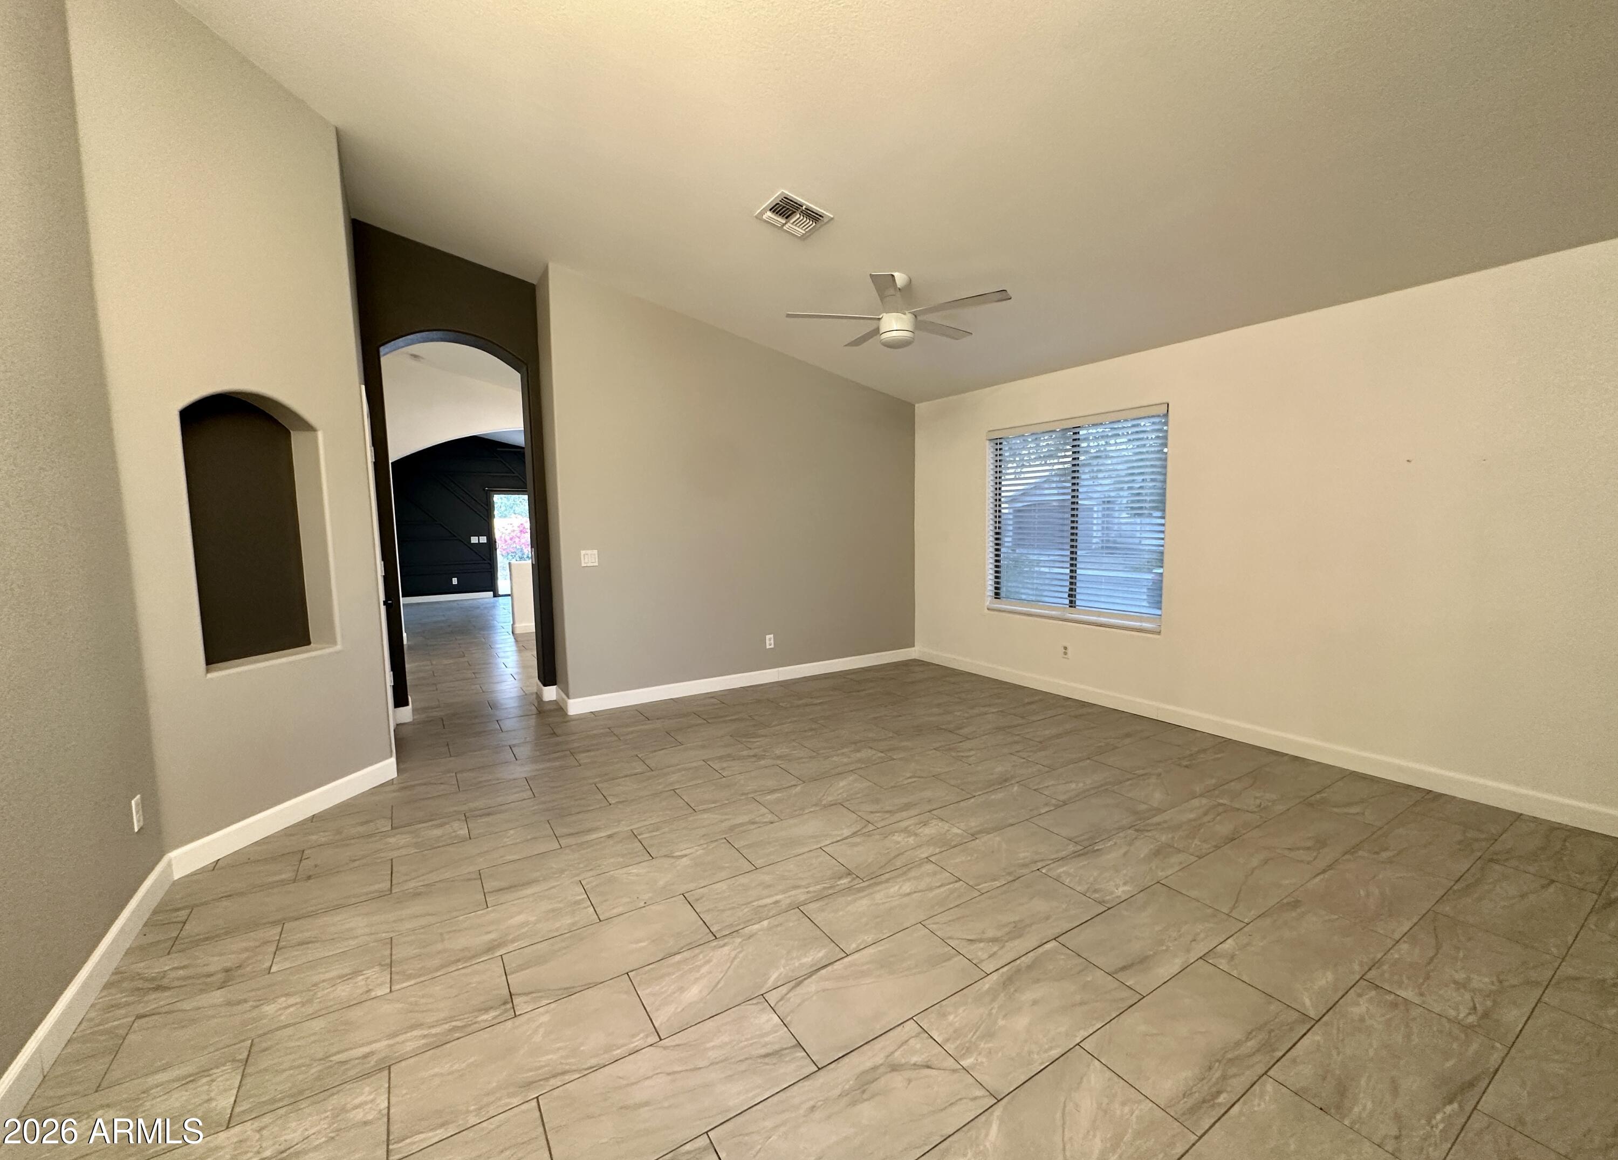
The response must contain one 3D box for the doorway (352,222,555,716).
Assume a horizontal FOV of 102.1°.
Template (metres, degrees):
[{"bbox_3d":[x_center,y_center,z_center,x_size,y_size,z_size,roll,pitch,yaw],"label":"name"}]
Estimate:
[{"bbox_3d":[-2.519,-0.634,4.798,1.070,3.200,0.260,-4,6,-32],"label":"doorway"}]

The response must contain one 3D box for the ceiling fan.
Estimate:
[{"bbox_3d":[0.529,-1.589,3.886,1.290,0.410,1.290,-4,6,-32],"label":"ceiling fan"}]

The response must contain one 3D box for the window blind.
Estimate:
[{"bbox_3d":[1.944,-0.473,4.919,0.065,1.440,1.510,-4,6,-32],"label":"window blind"}]

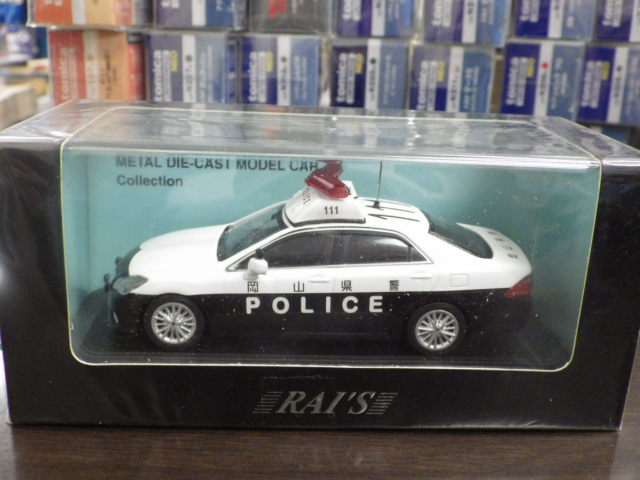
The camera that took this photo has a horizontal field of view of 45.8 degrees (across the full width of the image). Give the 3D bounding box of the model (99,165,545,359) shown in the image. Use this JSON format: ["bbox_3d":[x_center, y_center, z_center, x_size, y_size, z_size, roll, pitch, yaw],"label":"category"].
[{"bbox_3d":[-0.001,0.000,0.205,0.115,0.046,0.045,1,18,-3],"label":"model"}]

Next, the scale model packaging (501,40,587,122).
[{"bbox_3d":[0.120,-0.103,0.469,0.045,0.044,0.085,0,19,-7],"label":"scale model packaging"}]

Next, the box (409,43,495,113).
[{"bbox_3d":[0.066,-0.096,0.452,0.045,0.044,0.085,0,19,-7],"label":"box"}]

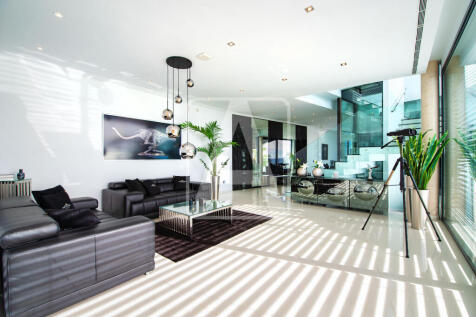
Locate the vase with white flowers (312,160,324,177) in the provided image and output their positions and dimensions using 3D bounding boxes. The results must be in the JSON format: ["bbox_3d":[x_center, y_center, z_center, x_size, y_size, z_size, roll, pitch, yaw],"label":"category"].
[{"bbox_3d":[2.189,0.299,5.392,0.329,0.433,0.317,0,0,39],"label":"vase with white flowers"}]

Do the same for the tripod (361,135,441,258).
[{"bbox_3d":[2.494,0.451,2.904,1.022,1.638,0.935,0,0,25],"label":"tripod"}]

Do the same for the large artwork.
[{"bbox_3d":[-2.315,-0.474,5.146,0.050,1.017,1.982,0,0,41],"label":"large artwork"}]

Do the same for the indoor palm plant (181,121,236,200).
[{"bbox_3d":[-0.842,0.066,5.856,1.366,2.355,1.464,0,0,0],"label":"indoor palm plant"}]

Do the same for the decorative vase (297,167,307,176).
[{"bbox_3d":[1.829,0.389,5.685,0.256,0.256,0.256,0,0,39],"label":"decorative vase"}]

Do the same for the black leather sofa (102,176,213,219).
[{"bbox_3d":[-1.787,0.867,4.838,1.147,0.744,2.172,0,0,39],"label":"black leather sofa"}]

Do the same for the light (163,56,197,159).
[{"bbox_3d":[-1.062,-0.846,3.599,0.610,1.720,0.610,0,0,0],"label":"light"}]

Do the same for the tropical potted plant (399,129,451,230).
[{"bbox_3d":[3.525,0.375,3.778,0.737,1.791,0.762,0,0,43],"label":"tropical potted plant"}]

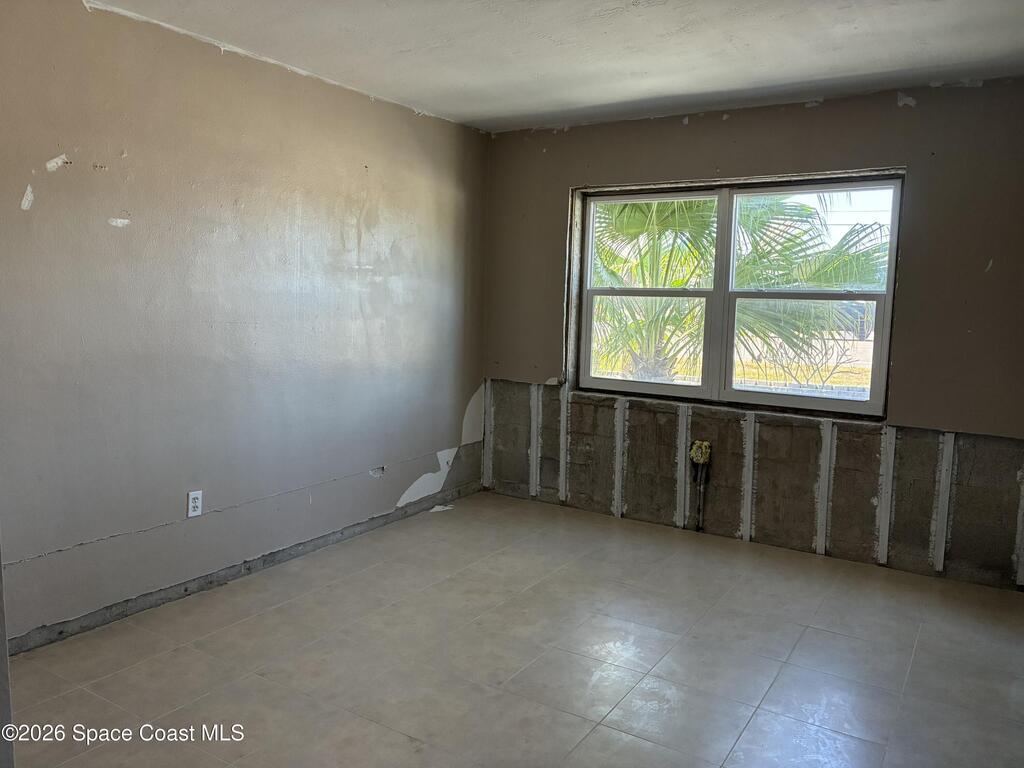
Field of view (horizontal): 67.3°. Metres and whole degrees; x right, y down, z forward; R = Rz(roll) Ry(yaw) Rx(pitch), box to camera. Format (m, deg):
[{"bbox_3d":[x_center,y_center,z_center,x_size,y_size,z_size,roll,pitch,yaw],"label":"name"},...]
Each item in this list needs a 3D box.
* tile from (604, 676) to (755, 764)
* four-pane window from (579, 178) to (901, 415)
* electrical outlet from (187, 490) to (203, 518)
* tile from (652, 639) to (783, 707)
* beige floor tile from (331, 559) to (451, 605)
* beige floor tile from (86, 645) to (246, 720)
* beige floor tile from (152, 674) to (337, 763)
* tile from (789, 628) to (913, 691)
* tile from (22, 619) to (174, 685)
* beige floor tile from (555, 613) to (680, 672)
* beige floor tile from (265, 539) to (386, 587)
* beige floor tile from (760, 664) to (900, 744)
[{"bbox_3d":[0.564,1.116,2.573,0.400,0.010,0.400,5,8,32],"label":"tile"},{"bbox_3d":[1.265,-0.526,4.608,1.841,1.243,0.090,5,8,32],"label":"four-pane window"},{"bbox_3d":[-1.438,0.543,3.486,0.012,0.115,0.070,5,8,32],"label":"electrical outlet"},{"bbox_3d":[0.780,1.082,2.911,0.400,0.010,0.400,5,8,32],"label":"tile"},{"bbox_3d":[-0.581,0.964,3.786,0.402,0.010,0.402,5,8,32],"label":"beige floor tile"},{"bbox_3d":[-1.225,1.062,2.751,0.400,0.010,0.400,5,8,32],"label":"beige floor tile"},{"bbox_3d":[-0.885,1.093,2.538,0.400,0.010,0.400,5,8,32],"label":"beige floor tile"},{"bbox_3d":[1.345,1.083,3.050,0.402,0.010,0.402,5,8,32],"label":"tile"},{"bbox_3d":[-1.565,1.032,2.965,0.400,0.010,0.400,5,8,32],"label":"tile"},{"bbox_3d":[0.444,1.056,3.140,0.402,0.010,0.402,5,8,32],"label":"beige floor tile"},{"bbox_3d":[-0.919,0.930,3.978,0.400,0.010,0.400,5,8,32],"label":"beige floor tile"},{"bbox_3d":[1.119,1.112,2.698,0.400,0.010,0.400,5,8,32],"label":"beige floor tile"}]

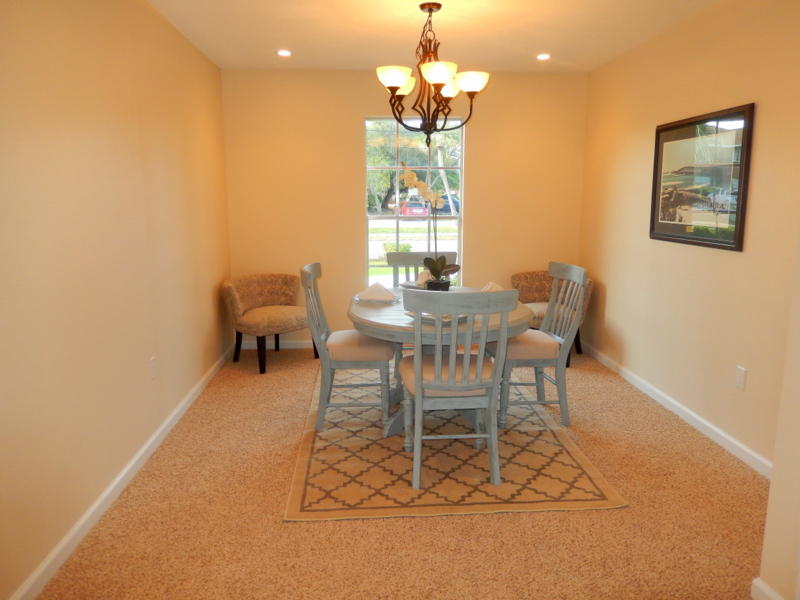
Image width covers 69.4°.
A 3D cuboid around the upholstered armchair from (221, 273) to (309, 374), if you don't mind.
[{"bbox_3d":[-1.101,0.169,4.917,0.616,0.714,0.714,9,14,40],"label":"upholstered armchair"}]

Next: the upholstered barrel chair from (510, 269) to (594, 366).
[{"bbox_3d":[1.317,0.140,5.059,0.714,0.714,0.616,7,13,34],"label":"upholstered barrel chair"}]

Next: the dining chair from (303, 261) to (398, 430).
[{"bbox_3d":[-0.312,0.269,3.650,0.518,0.969,0.511,-1,10,-4],"label":"dining chair"}]

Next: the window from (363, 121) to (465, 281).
[{"bbox_3d":[0.128,-0.730,5.252,0.870,1.760,0.100,-1,10,-4],"label":"window"}]

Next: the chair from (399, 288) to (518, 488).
[{"bbox_3d":[0.259,0.396,2.942,0.518,0.969,0.518,-1,10,-4],"label":"chair"}]

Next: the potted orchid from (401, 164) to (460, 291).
[{"bbox_3d":[0.184,-0.390,3.479,0.350,0.854,0.238,-1,10,-4],"label":"potted orchid"}]

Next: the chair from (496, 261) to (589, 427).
[{"bbox_3d":[0.823,0.262,3.678,0.518,0.969,0.518,-1,10,-4],"label":"chair"}]

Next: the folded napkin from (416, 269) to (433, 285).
[{"bbox_3d":[0.208,-0.143,3.925,0.182,0.112,0.140,-1,10,-4],"label":"folded napkin"}]

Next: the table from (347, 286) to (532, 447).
[{"bbox_3d":[0.247,0.399,3.584,1.134,0.735,1.134,-1,10,-4],"label":"table"}]

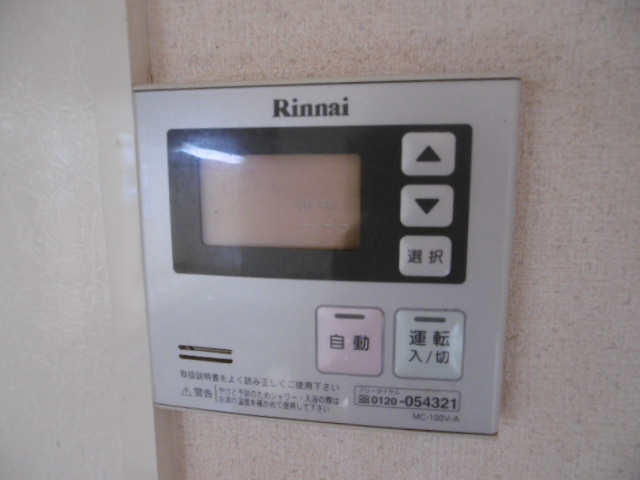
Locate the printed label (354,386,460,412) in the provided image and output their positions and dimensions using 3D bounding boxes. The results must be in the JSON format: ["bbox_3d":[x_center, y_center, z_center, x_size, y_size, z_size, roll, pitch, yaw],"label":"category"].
[{"bbox_3d":[0.032,0.058,0.161,0.038,0.008,0.001,1,9,9],"label":"printed label"}]

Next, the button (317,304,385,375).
[{"bbox_3d":[0.011,0.037,0.160,0.025,0.026,0.004,1,9,9],"label":"button"}]

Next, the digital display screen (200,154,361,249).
[{"bbox_3d":[-0.014,-0.014,0.157,0.058,0.033,0.003,1,9,9],"label":"digital display screen"}]

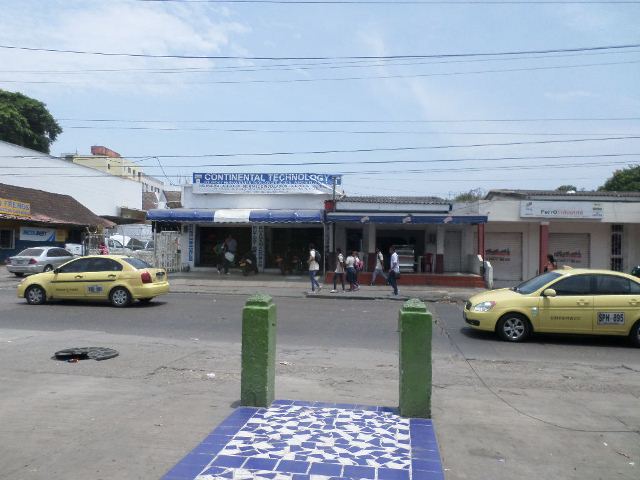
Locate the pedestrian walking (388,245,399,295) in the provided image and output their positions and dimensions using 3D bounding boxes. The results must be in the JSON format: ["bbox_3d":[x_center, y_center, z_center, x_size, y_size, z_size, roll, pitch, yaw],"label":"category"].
[{"bbox_3d":[2.560,1.049,15.992,0.420,1.690,0.500,1,0,7],"label":"pedestrian walking"}]

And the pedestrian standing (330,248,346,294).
[{"bbox_3d":[0.656,1.072,16.392,0.500,1.580,0.480,1,0,7],"label":"pedestrian standing"}]

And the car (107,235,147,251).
[{"bbox_3d":[-11.243,0.569,26.994,1.750,1.650,4.400,1,-1,-40],"label":"car"}]

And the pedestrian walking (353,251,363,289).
[{"bbox_3d":[1.422,1.119,17.291,0.500,1.530,0.480,1,0,7],"label":"pedestrian walking"}]

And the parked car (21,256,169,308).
[{"bbox_3d":[-6.702,1.148,13.886,4.280,1.470,1.700,1,0,5],"label":"parked car"}]

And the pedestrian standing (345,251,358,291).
[{"bbox_3d":[1.151,1.110,16.891,0.450,1.530,0.480,1,0,10],"label":"pedestrian standing"}]

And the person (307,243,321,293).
[{"bbox_3d":[-0.193,0.979,16.192,0.560,1.730,0.500,1,0,7],"label":"person"}]

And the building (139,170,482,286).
[{"bbox_3d":[0.086,-0.561,24.975,15.100,4.950,9.000,1,0,7],"label":"building"}]

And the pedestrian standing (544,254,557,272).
[{"bbox_3d":[8.274,1.226,16.591,0.400,1.560,0.460,1,0,7],"label":"pedestrian standing"}]

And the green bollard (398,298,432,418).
[{"bbox_3d":[1.010,1.240,4.860,0.290,1.200,0.290,1,0,8],"label":"green bollard"}]

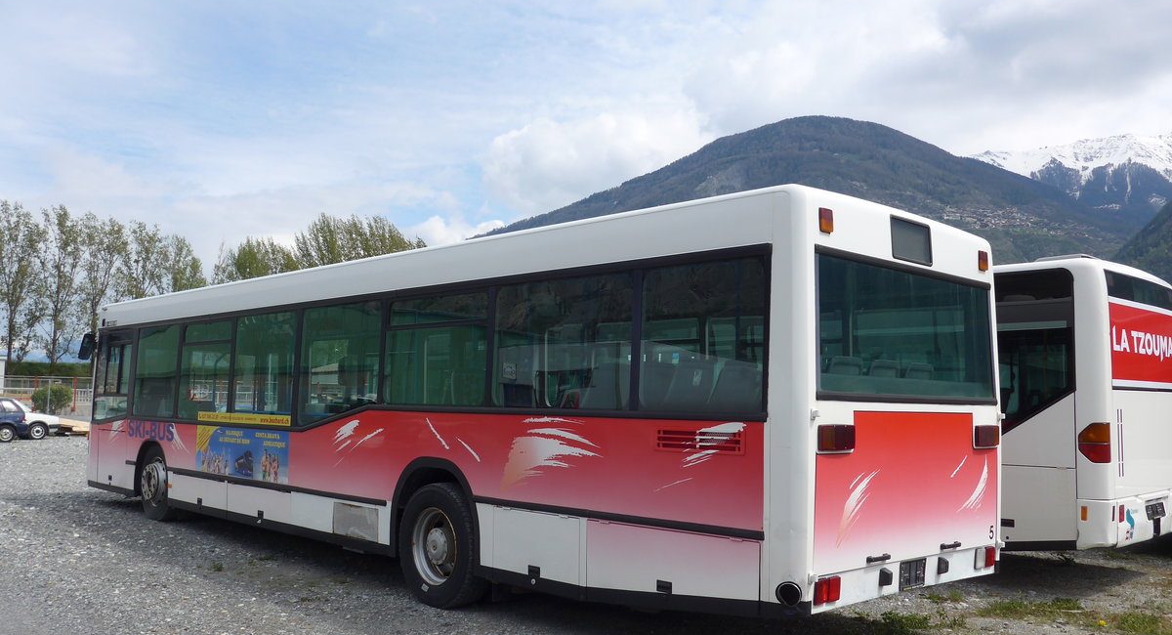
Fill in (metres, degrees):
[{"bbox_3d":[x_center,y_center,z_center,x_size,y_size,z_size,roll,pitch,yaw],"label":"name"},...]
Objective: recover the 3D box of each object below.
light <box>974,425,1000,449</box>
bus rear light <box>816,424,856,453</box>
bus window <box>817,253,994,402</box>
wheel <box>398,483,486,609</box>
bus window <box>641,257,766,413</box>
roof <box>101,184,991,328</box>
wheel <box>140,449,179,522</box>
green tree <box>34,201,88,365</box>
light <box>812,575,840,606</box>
[{"bbox_3d":[2.727,0.810,6.702,0.365,0.142,0.055,6,-7,-43],"label":"light"},{"bbox_3d":[1.376,0.663,5.421,0.365,0.142,0.055,6,-7,-43],"label":"bus rear light"},{"bbox_3d":[2.072,0.123,6.152,2.220,0.810,0.060,6,-7,-43],"label":"bus window"},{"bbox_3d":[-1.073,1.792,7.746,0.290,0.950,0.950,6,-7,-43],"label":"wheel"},{"bbox_3d":[0.674,0.121,5.855,0.060,0.930,0.970,6,-7,-43],"label":"bus window"},{"bbox_3d":[-1.930,-0.210,10.426,2.480,0.380,11.650,6,-7,-43],"label":"roof"},{"bbox_3d":[-5.124,1.984,11.998,0.290,0.950,0.950,6,-7,-43],"label":"wheel"},{"bbox_3d":[-36.357,-1.691,68.000,3.300,12.600,3.300,4,-6,-28],"label":"green tree"},{"bbox_3d":[1.291,1.469,5.290,0.240,0.132,0.055,6,-7,-43],"label":"light"}]

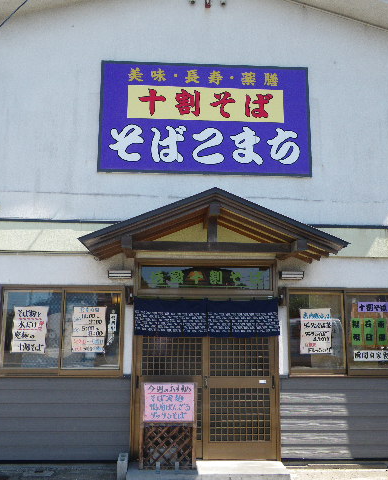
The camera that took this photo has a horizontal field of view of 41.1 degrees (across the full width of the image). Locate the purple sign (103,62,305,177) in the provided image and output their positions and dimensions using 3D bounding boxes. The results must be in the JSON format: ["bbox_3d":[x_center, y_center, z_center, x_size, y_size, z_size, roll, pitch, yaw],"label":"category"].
[{"bbox_3d":[0.147,-1.495,6.429,2.601,1.441,0.060,1,-10,-3],"label":"purple sign"}]

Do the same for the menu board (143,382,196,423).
[{"bbox_3d":[-0.260,1.730,5.498,0.534,0.389,0.025,1,-10,-3],"label":"menu board"}]

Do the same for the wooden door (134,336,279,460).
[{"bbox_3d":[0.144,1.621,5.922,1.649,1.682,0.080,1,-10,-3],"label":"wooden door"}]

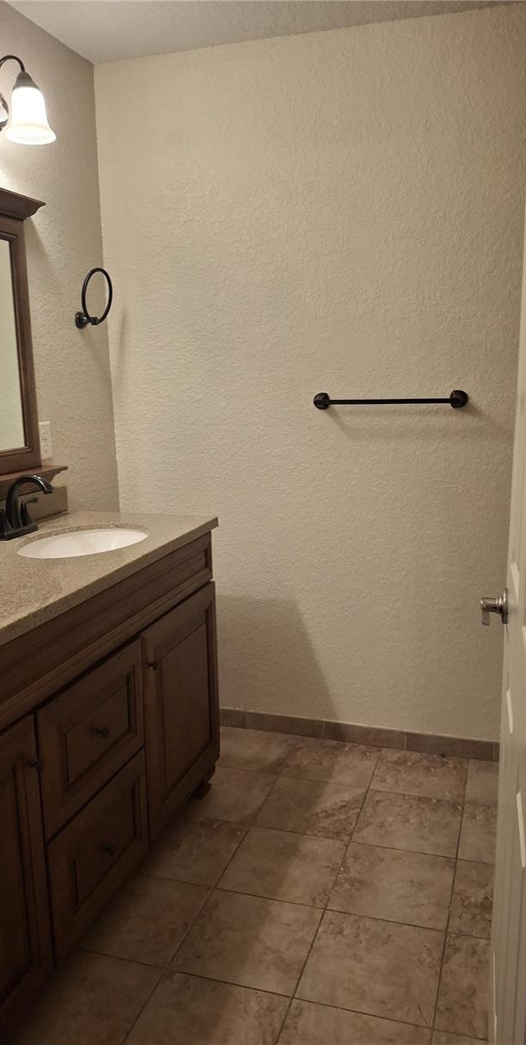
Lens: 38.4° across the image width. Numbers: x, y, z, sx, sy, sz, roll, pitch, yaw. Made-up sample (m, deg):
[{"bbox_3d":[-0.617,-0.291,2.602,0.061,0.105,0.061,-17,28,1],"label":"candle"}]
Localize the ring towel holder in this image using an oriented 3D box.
[{"bbox_3d":[-0.594,-0.773,2.604,0.083,0.200,0.190,2,11,18],"label":"ring towel holder"}]

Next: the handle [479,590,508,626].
[{"bbox_3d":[0.421,0.162,1.372,0.050,0.065,0.140,2,11,16],"label":"handle"}]

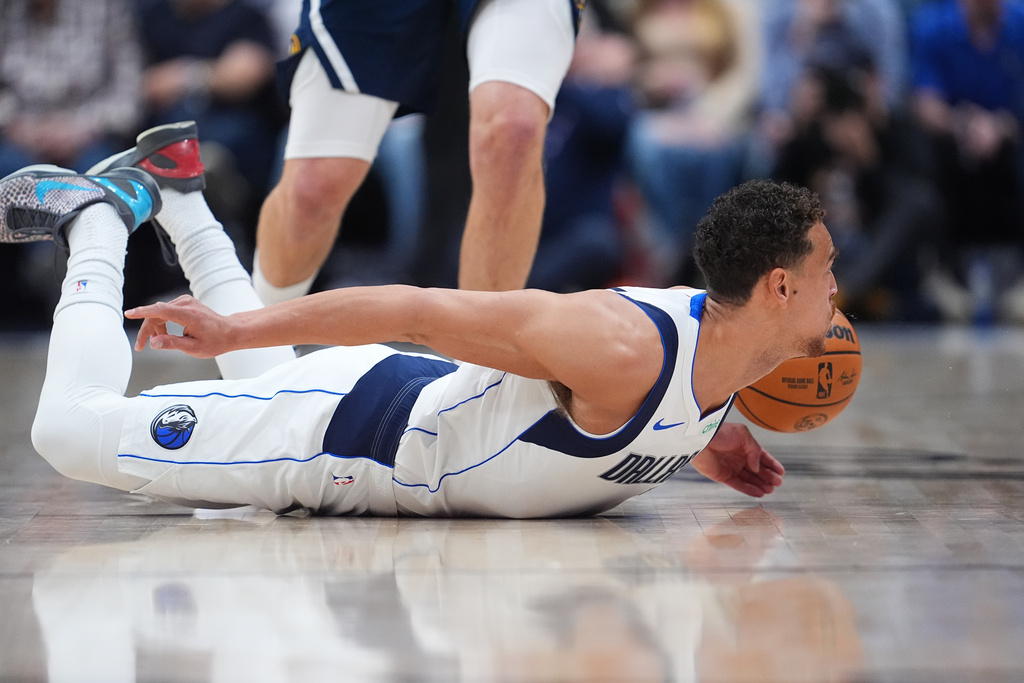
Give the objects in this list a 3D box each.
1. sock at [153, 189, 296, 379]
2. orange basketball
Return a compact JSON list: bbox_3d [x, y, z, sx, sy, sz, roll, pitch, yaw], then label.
[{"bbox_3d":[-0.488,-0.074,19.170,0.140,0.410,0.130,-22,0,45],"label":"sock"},{"bbox_3d":[0.468,0.035,19.100,0.240,0.240,0.240,0,1,0],"label":"orange basketball"}]

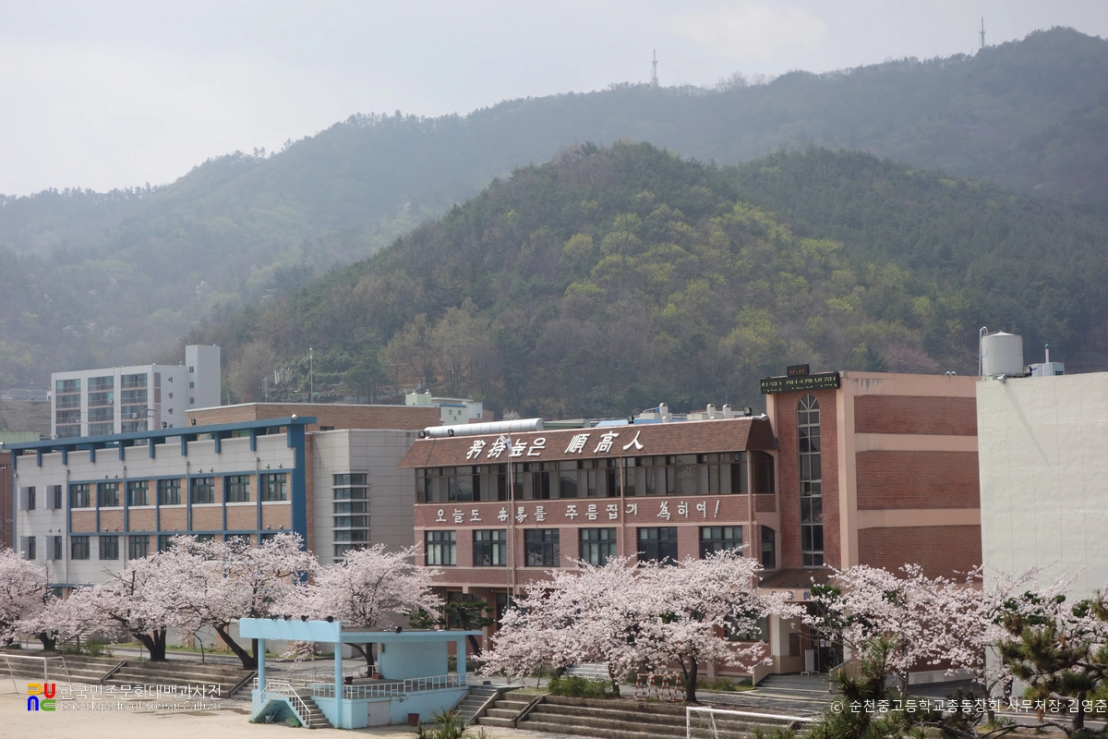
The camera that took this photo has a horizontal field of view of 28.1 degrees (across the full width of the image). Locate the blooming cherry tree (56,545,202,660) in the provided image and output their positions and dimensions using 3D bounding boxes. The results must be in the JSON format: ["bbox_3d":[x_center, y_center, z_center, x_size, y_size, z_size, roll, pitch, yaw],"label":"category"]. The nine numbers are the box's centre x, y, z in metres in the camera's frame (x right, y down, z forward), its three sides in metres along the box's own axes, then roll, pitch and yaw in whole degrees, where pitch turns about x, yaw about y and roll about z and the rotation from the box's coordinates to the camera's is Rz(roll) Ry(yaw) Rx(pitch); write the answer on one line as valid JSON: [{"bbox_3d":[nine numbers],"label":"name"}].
[{"bbox_3d":[-26.528,14.284,137.947,9.197,7.454,8.737,0,-4,-11],"label":"blooming cherry tree"}]

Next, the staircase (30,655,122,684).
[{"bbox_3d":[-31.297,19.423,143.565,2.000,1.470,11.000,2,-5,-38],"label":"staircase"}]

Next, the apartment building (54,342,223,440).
[{"bbox_3d":[-75.965,10.227,402.467,28.516,26.854,15.663,-4,-5,40],"label":"apartment building"}]

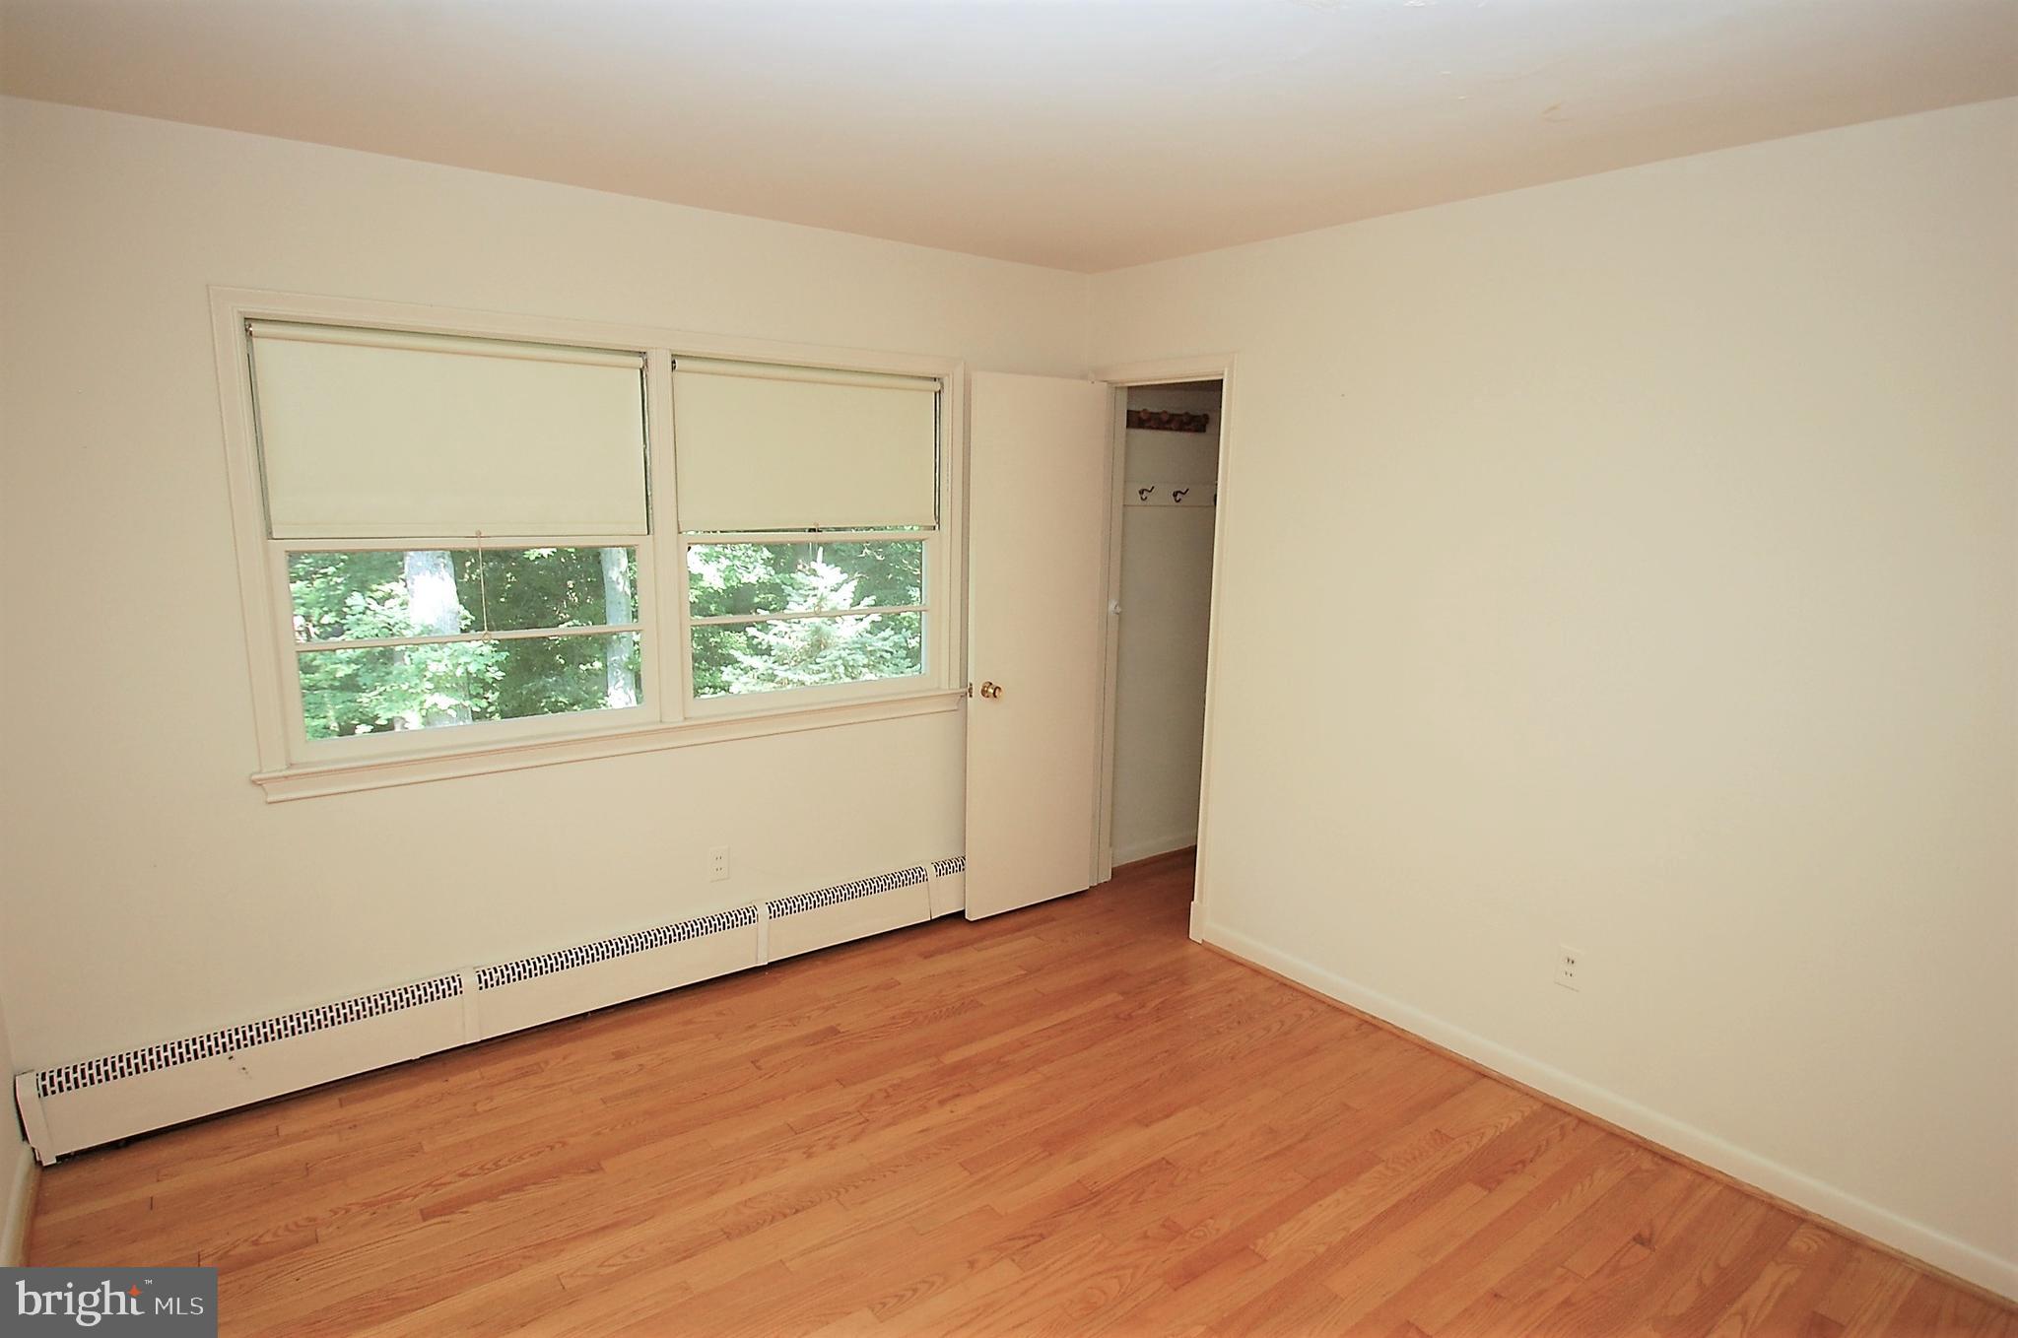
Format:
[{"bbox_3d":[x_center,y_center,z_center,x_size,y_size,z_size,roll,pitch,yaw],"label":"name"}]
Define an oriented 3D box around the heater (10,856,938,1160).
[{"bbox_3d":[-1.038,0.918,3.259,3.097,0.212,0.070,-6,12,-36],"label":"heater"}]

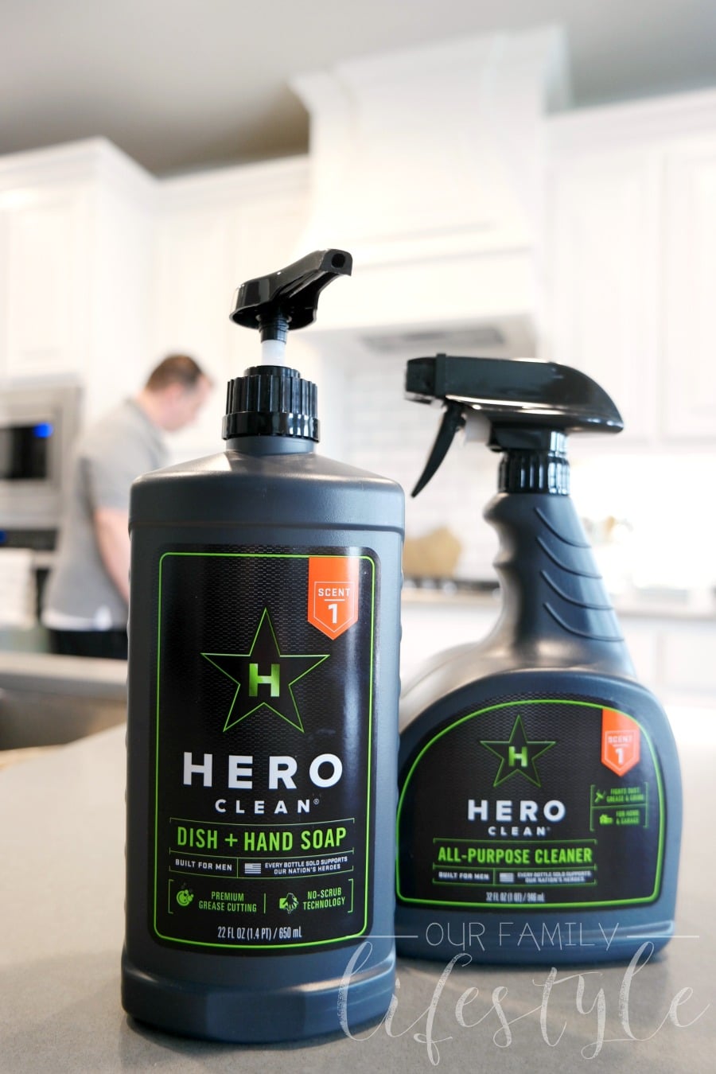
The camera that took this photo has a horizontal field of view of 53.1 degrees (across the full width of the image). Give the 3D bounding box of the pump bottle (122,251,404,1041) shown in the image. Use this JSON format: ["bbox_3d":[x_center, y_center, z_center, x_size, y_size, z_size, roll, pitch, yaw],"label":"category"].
[{"bbox_3d":[-0.035,0.040,0.267,0.106,0.276,0.057,1,0,-4],"label":"pump bottle"}]

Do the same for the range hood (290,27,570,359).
[{"bbox_3d":[0.271,-1.035,2.413,0.800,0.800,0.615,1,1,19],"label":"range hood"}]

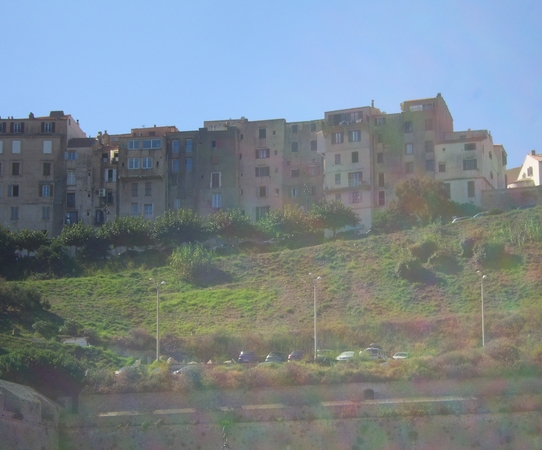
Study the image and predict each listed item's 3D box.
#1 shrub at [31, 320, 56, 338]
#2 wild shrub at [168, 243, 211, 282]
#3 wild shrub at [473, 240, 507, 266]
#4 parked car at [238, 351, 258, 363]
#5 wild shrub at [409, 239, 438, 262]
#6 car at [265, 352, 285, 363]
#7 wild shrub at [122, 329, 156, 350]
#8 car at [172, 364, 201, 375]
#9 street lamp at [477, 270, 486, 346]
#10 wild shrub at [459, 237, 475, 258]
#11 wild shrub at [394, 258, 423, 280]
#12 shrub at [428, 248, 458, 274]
[{"bbox_3d":[-28.056,13.006,219.000,3.100,2.400,2.800,0,-7,0],"label":"shrub"},{"bbox_3d":[-10.675,4.810,233.000,5.600,4.800,5.000,0,-9,0],"label":"wild shrub"},{"bbox_3d":[29.661,3.869,240.000,4.200,3.400,3.800,0,-7,0],"label":"wild shrub"},{"bbox_3d":[-2.715,14.966,200.000,1.780,1.500,4.200,0,-9,0],"label":"parked car"},{"bbox_3d":[20.615,3.447,239.000,3.800,3.100,3.600,0,-9,0],"label":"wild shrub"},{"bbox_3d":[0.448,14.928,198.000,1.750,1.470,4.100,0,-9,0],"label":"car"},{"bbox_3d":[-15.513,13.406,207.000,3.900,2.600,3.300,0,-9,0],"label":"wild shrub"},{"bbox_3d":[-8.812,15.798,190.000,4.100,1.450,1.750,0,-9,0],"label":"car"},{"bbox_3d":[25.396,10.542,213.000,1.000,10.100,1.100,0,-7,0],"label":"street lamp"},{"bbox_3d":[26.785,3.067,241.000,2.200,2.900,2.100,0,-7,0],"label":"wild shrub"},{"bbox_3d":[18.354,5.940,236.000,4.000,2.900,3.600,0,-7,0],"label":"wild shrub"},{"bbox_3d":[22.796,4.852,235.000,4.000,3.200,3.700,0,-9,0],"label":"shrub"}]

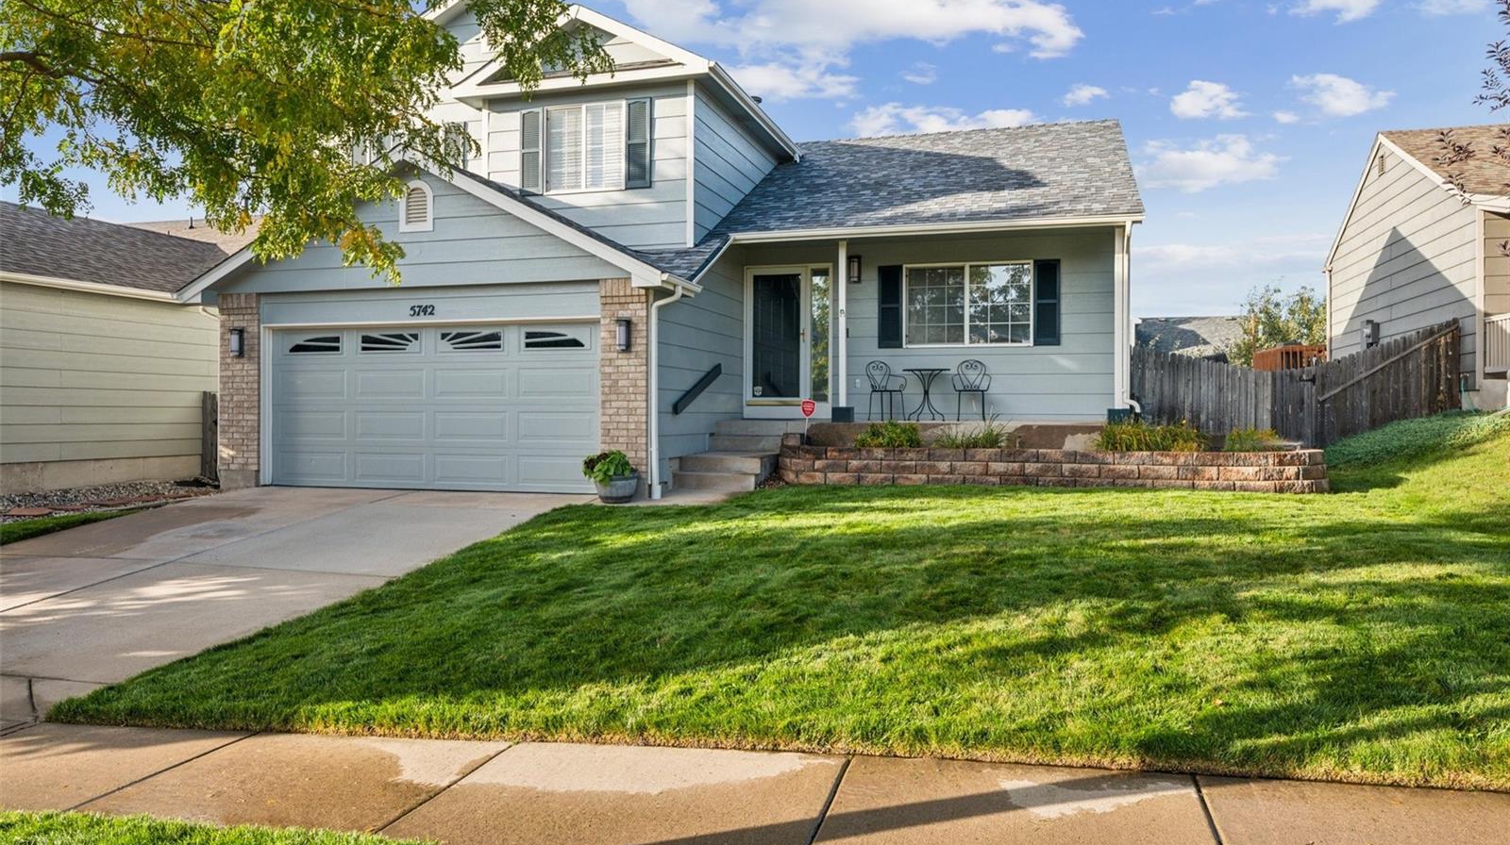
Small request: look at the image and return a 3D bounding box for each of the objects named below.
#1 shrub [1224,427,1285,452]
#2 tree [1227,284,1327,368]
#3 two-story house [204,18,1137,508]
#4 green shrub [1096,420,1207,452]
[{"bbox_3d":[5.894,0.203,11.813,0.680,0.320,0.600,0,0,17],"label":"shrub"},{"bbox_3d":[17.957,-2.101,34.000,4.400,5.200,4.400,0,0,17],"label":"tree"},{"bbox_3d":[-0.017,-2.820,17.952,12.430,7.250,12.950,0,0,17],"label":"two-story house"},{"bbox_3d":[4.799,0.153,12.164,1.280,0.430,0.750,0,0,17],"label":"green shrub"}]

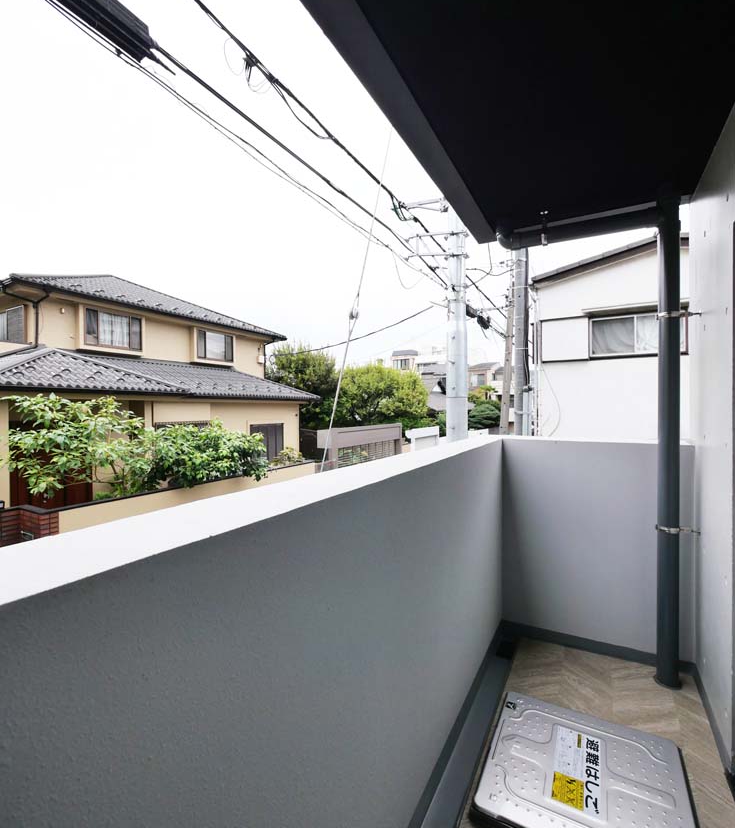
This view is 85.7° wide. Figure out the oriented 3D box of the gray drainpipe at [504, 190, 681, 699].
[{"bbox_3d":[1.164,0.125,2.160,0.910,2.450,0.115,0,0,24],"label":"gray drainpipe"}]

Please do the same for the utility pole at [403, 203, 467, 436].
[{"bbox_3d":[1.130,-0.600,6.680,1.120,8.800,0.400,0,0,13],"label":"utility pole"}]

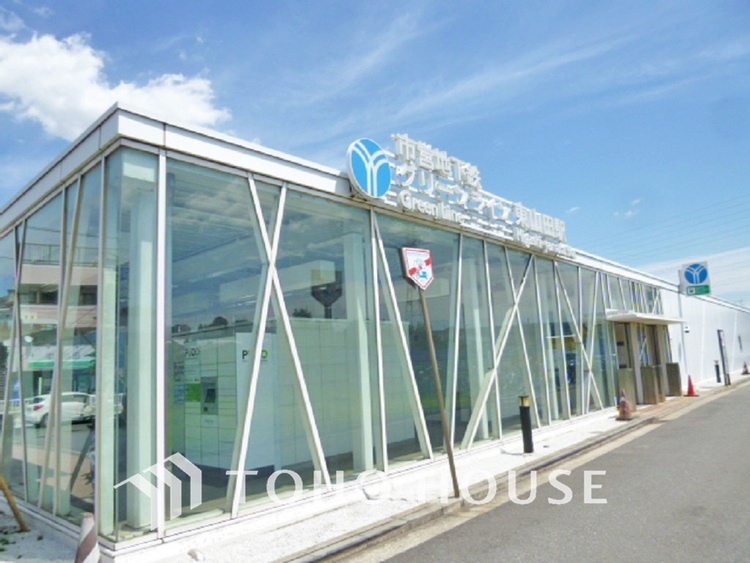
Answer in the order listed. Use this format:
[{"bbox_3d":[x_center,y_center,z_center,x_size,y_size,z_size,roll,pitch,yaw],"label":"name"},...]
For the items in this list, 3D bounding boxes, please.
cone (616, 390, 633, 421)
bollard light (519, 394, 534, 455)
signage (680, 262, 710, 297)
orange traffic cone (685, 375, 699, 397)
[{"bbox_3d":[5.710,2.818,11.953,0.370,0.700,0.370,-11,-12,40],"label":"cone"},{"bbox_3d":[2.521,2.383,8.669,0.165,0.910,0.165,-11,-12,40],"label":"bollard light"},{"bbox_3d":[13.349,-0.066,21.600,1.000,1.380,0.200,-11,-12,40],"label":"signage"},{"bbox_3d":[10.508,3.461,17.303,0.390,0.700,0.390,-11,-12,40],"label":"orange traffic cone"}]

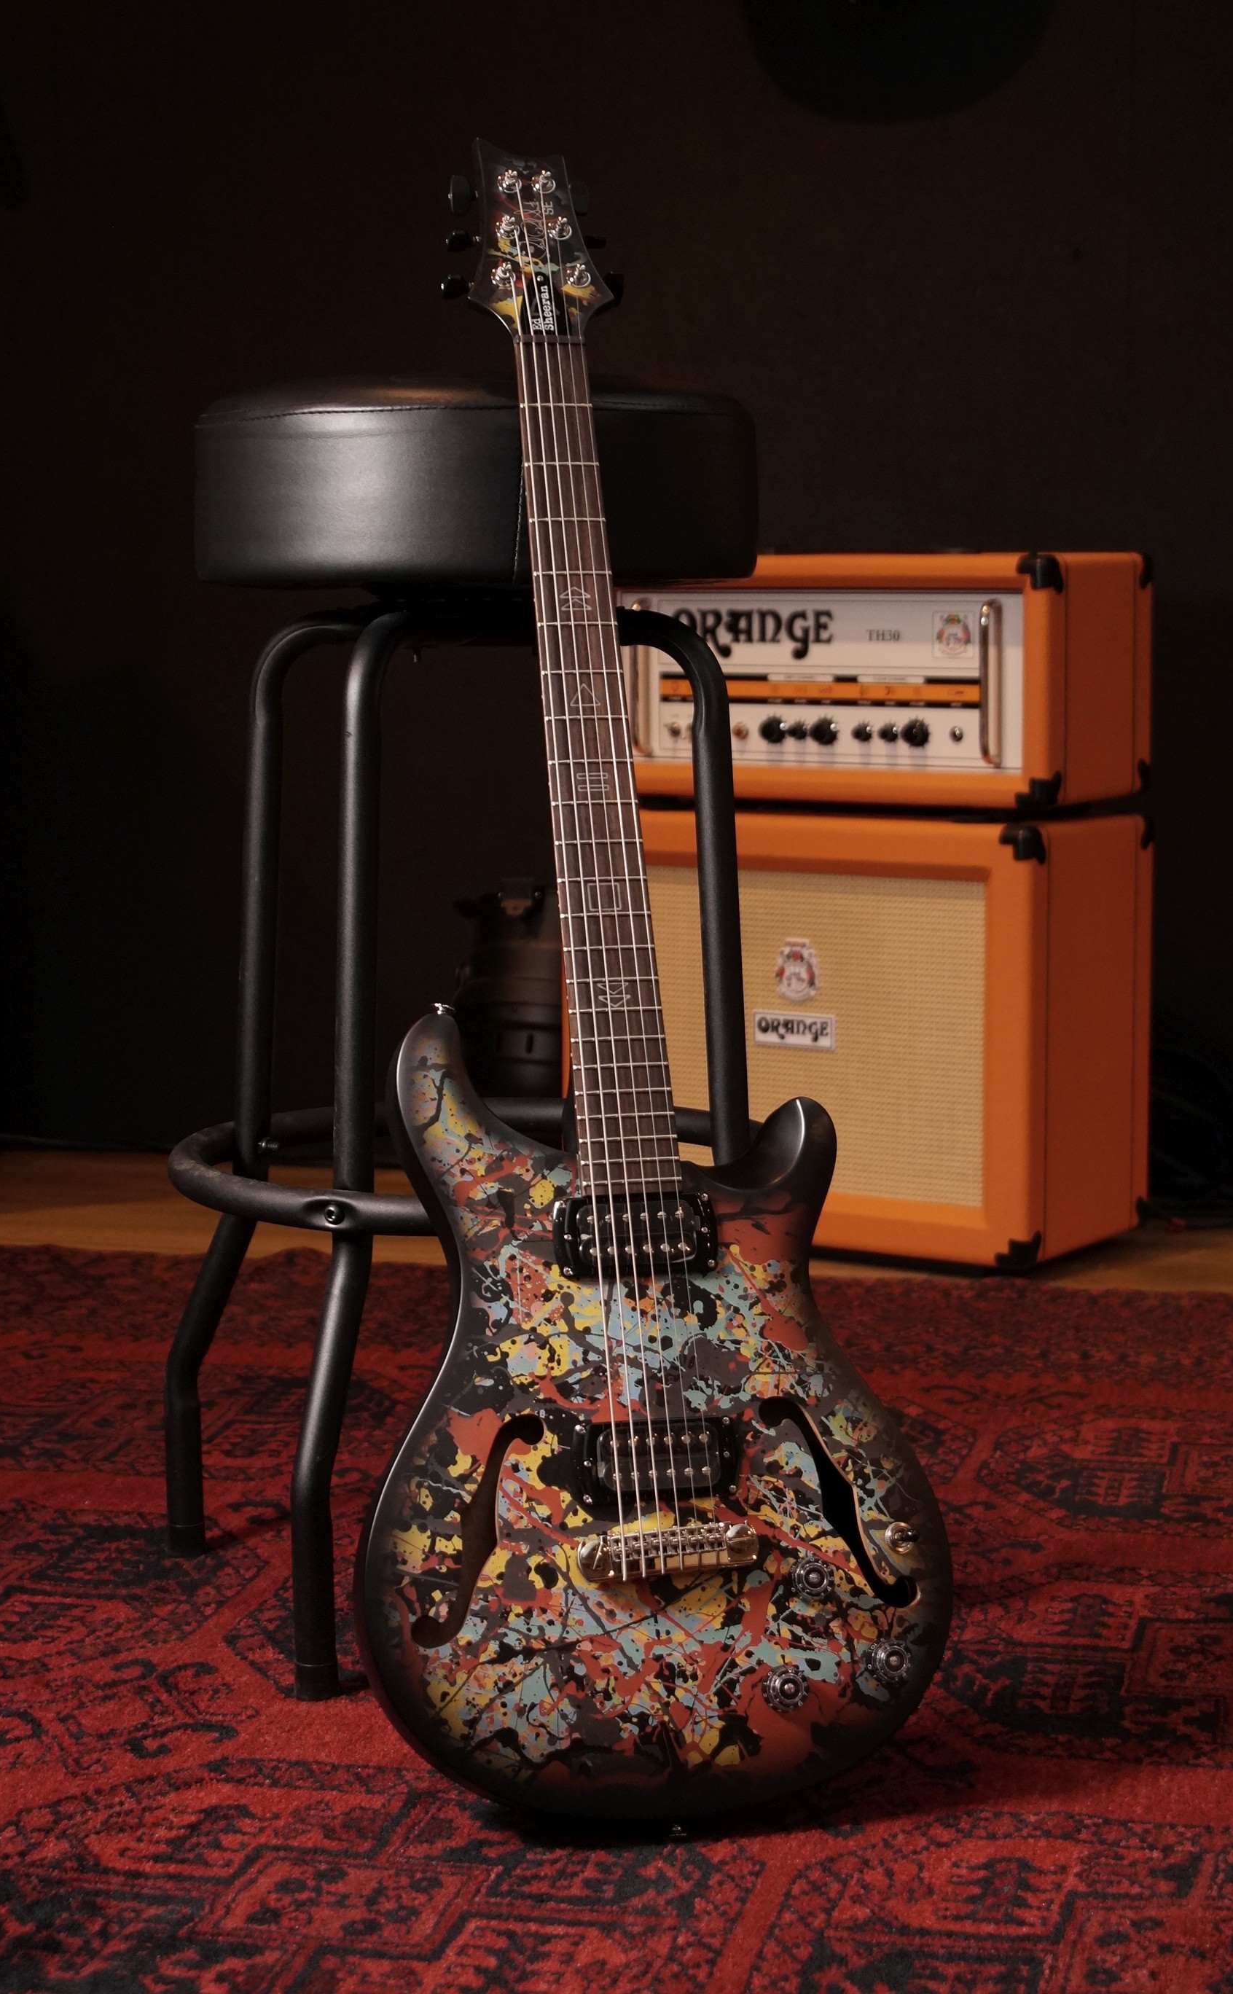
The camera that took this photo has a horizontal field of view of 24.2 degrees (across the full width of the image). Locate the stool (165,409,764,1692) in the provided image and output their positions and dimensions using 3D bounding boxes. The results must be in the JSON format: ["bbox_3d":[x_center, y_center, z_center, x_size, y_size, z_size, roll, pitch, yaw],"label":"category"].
[{"bbox_3d":[-0.093,0.001,1.942,0.420,0.812,0.420,0,7,0],"label":"stool"}]

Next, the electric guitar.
[{"bbox_3d":[-0.008,-0.035,1.682,0.338,1.014,0.085,-2,-12,-15],"label":"electric guitar"}]

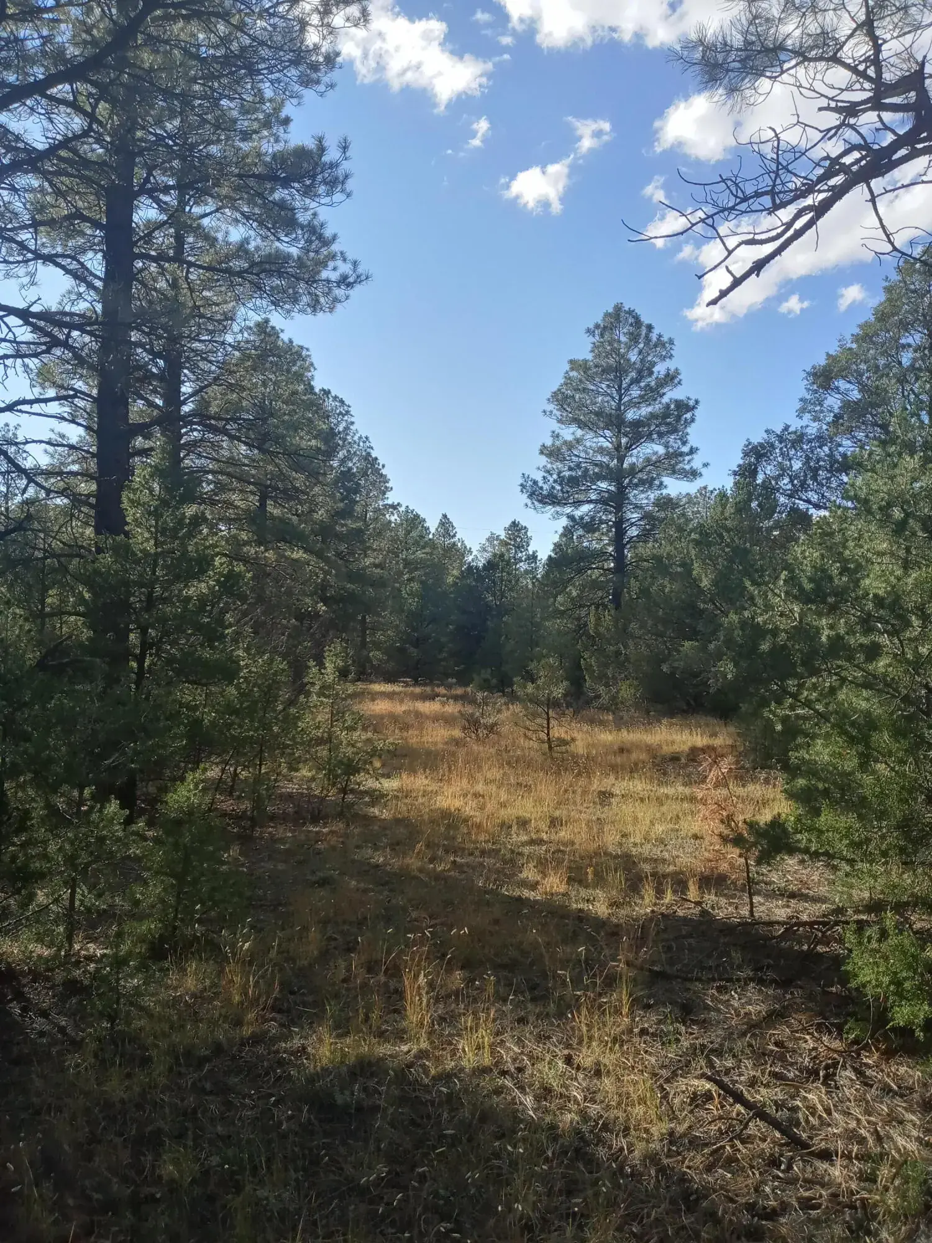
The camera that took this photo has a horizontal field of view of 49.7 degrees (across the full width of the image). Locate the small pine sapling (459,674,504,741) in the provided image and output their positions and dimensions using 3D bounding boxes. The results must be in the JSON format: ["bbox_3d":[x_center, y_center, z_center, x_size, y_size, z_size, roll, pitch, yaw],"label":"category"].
[{"bbox_3d":[0.199,1.115,12.902,0.586,0.897,0.568,0,0,0],"label":"small pine sapling"}]

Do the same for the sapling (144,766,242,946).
[{"bbox_3d":[-1.294,1.120,4.785,0.448,0.832,0.435,0,0,0],"label":"sapling"}]

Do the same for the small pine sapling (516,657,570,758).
[{"bbox_3d":[0.888,0.984,11.574,0.626,1.151,0.607,0,0,0],"label":"small pine sapling"}]

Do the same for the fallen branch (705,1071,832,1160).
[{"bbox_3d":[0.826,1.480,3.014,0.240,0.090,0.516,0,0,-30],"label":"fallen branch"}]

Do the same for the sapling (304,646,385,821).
[{"bbox_3d":[-0.990,0.854,8.073,0.647,1.387,0.628,0,0,0],"label":"sapling"}]

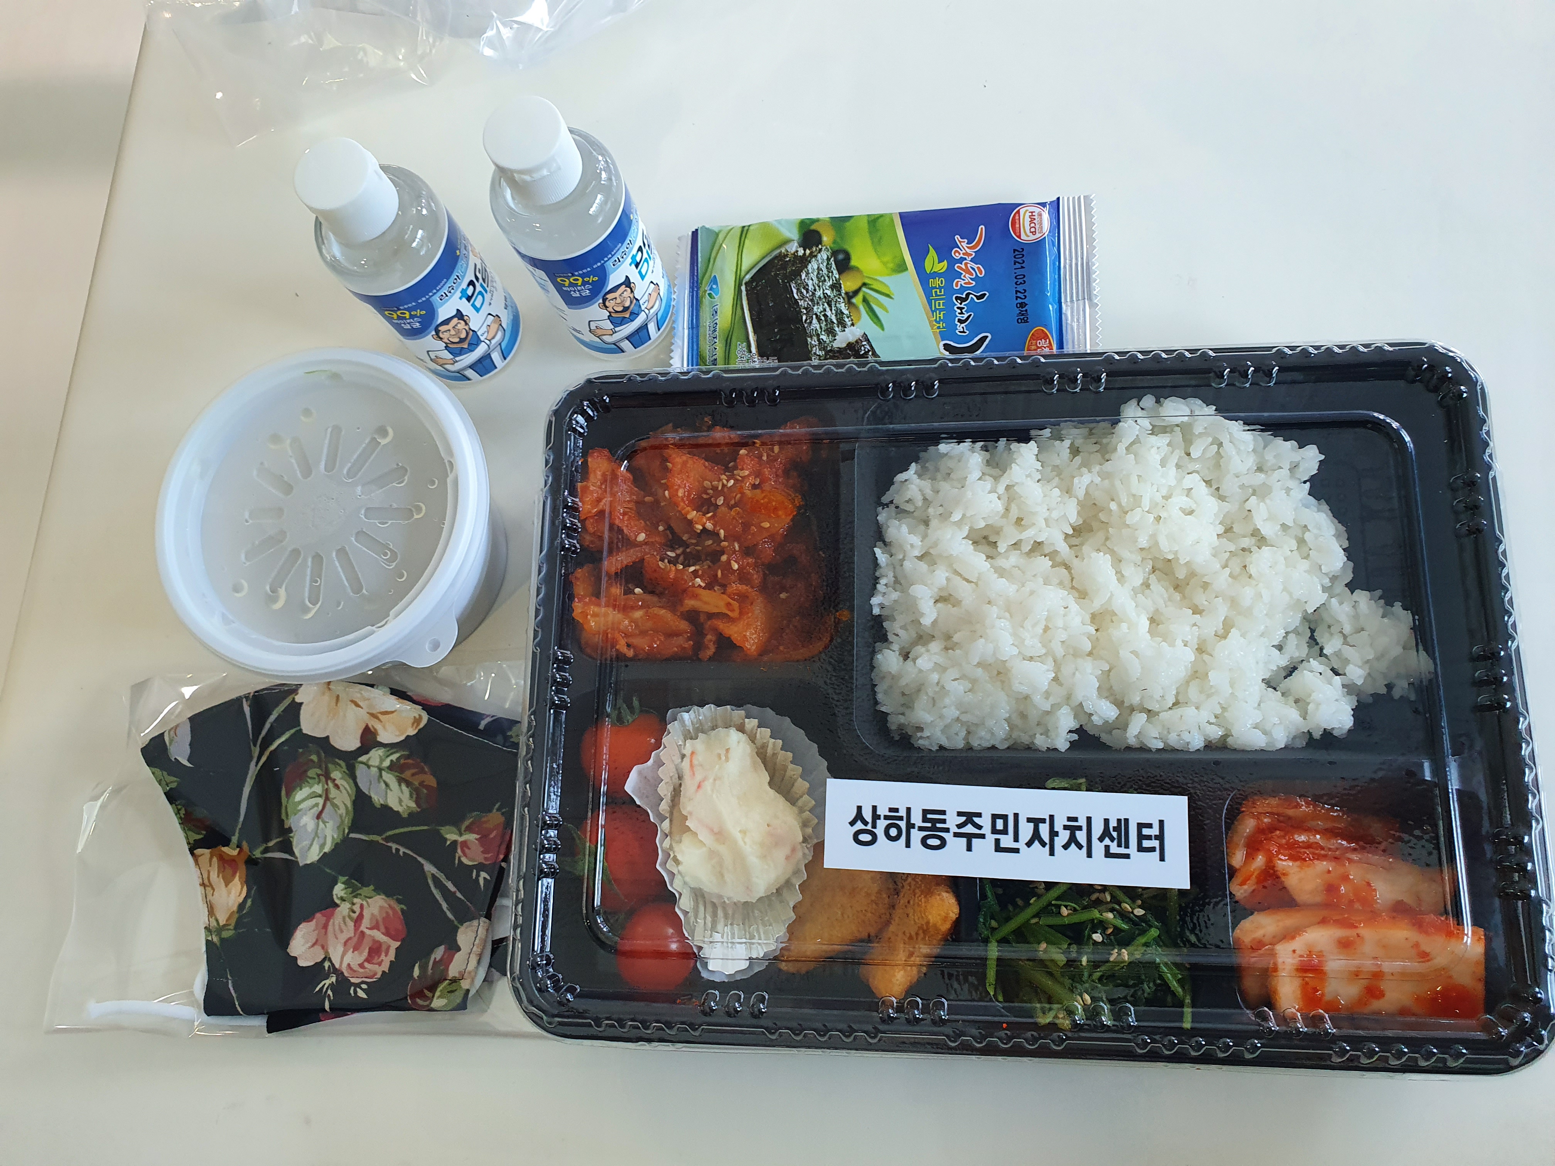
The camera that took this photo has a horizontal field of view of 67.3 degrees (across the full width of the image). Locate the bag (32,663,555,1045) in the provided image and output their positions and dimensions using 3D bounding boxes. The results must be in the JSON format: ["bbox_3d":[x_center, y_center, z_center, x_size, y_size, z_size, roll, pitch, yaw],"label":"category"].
[{"bbox_3d":[-0.158,0.088,0.387,0.175,0.020,0.123,-1,78,7],"label":"bag"}]

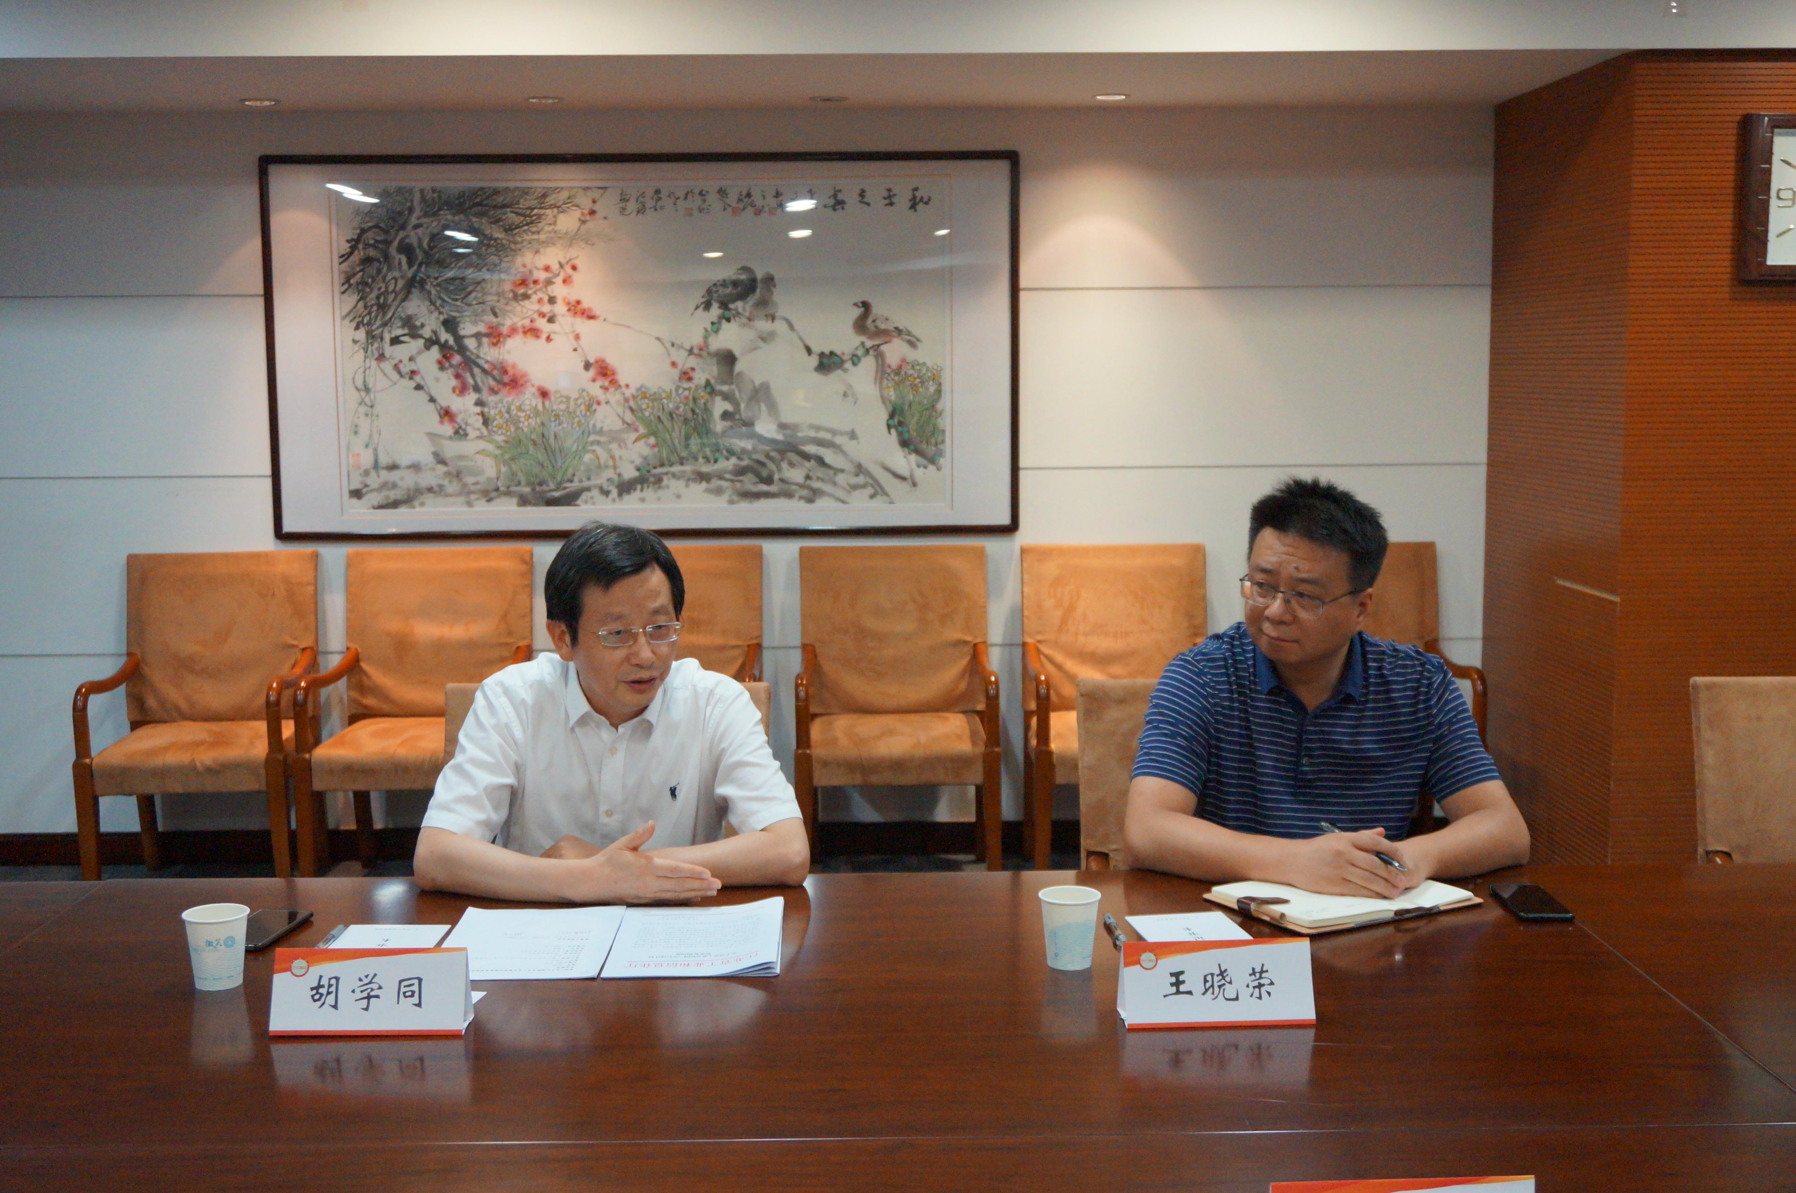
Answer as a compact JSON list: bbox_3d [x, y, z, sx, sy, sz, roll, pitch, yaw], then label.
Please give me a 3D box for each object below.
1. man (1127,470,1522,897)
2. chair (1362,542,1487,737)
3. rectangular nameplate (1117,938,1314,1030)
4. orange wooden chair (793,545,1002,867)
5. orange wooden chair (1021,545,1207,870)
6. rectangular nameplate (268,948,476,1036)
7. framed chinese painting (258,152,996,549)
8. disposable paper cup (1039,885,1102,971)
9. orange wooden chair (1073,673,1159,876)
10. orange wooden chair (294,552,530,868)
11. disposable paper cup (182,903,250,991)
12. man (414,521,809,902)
[{"bbox_3d":[0.617,0.474,2.950,0.580,1.280,0.760,0,7,3],"label":"man"},{"bbox_3d":[1.306,0.343,5.648,0.565,0.952,0.600,0,7,2],"label":"chair"},{"bbox_3d":[0.342,0.411,2.142,0.203,0.082,0.070,-1,7,-4],"label":"rectangular nameplate"},{"bbox_3d":[-0.005,0.355,5.619,0.565,0.952,0.600,-1,7,-1],"label":"orange wooden chair"},{"bbox_3d":[0.640,0.339,5.613,0.575,0.945,0.610,-1,7,-1],"label":"orange wooden chair"},{"bbox_3d":[-0.576,0.429,2.185,0.210,0.087,0.067,0,7,0],"label":"rectangular nameplate"},{"bbox_3d":[-0.741,-0.730,5.829,2.180,1.102,0.040,-1,7,-1],"label":"framed chinese painting"},{"bbox_3d":[0.202,0.389,2.327,0.075,0.087,0.075,0,7,0],"label":"disposable paper cup"},{"bbox_3d":[0.576,0.639,3.117,0.565,0.952,0.600,-1,7,-1],"label":"orange wooden chair"},{"bbox_3d":[-1.329,0.353,5.590,0.575,0.945,0.610,-1,7,-3],"label":"orange wooden chair"},{"bbox_3d":[-0.779,0.402,2.276,0.075,0.087,0.075,-1,7,-1],"label":"disposable paper cup"},{"bbox_3d":[-0.395,0.522,2.860,0.550,1.255,0.700,-1,7,-7],"label":"man"}]

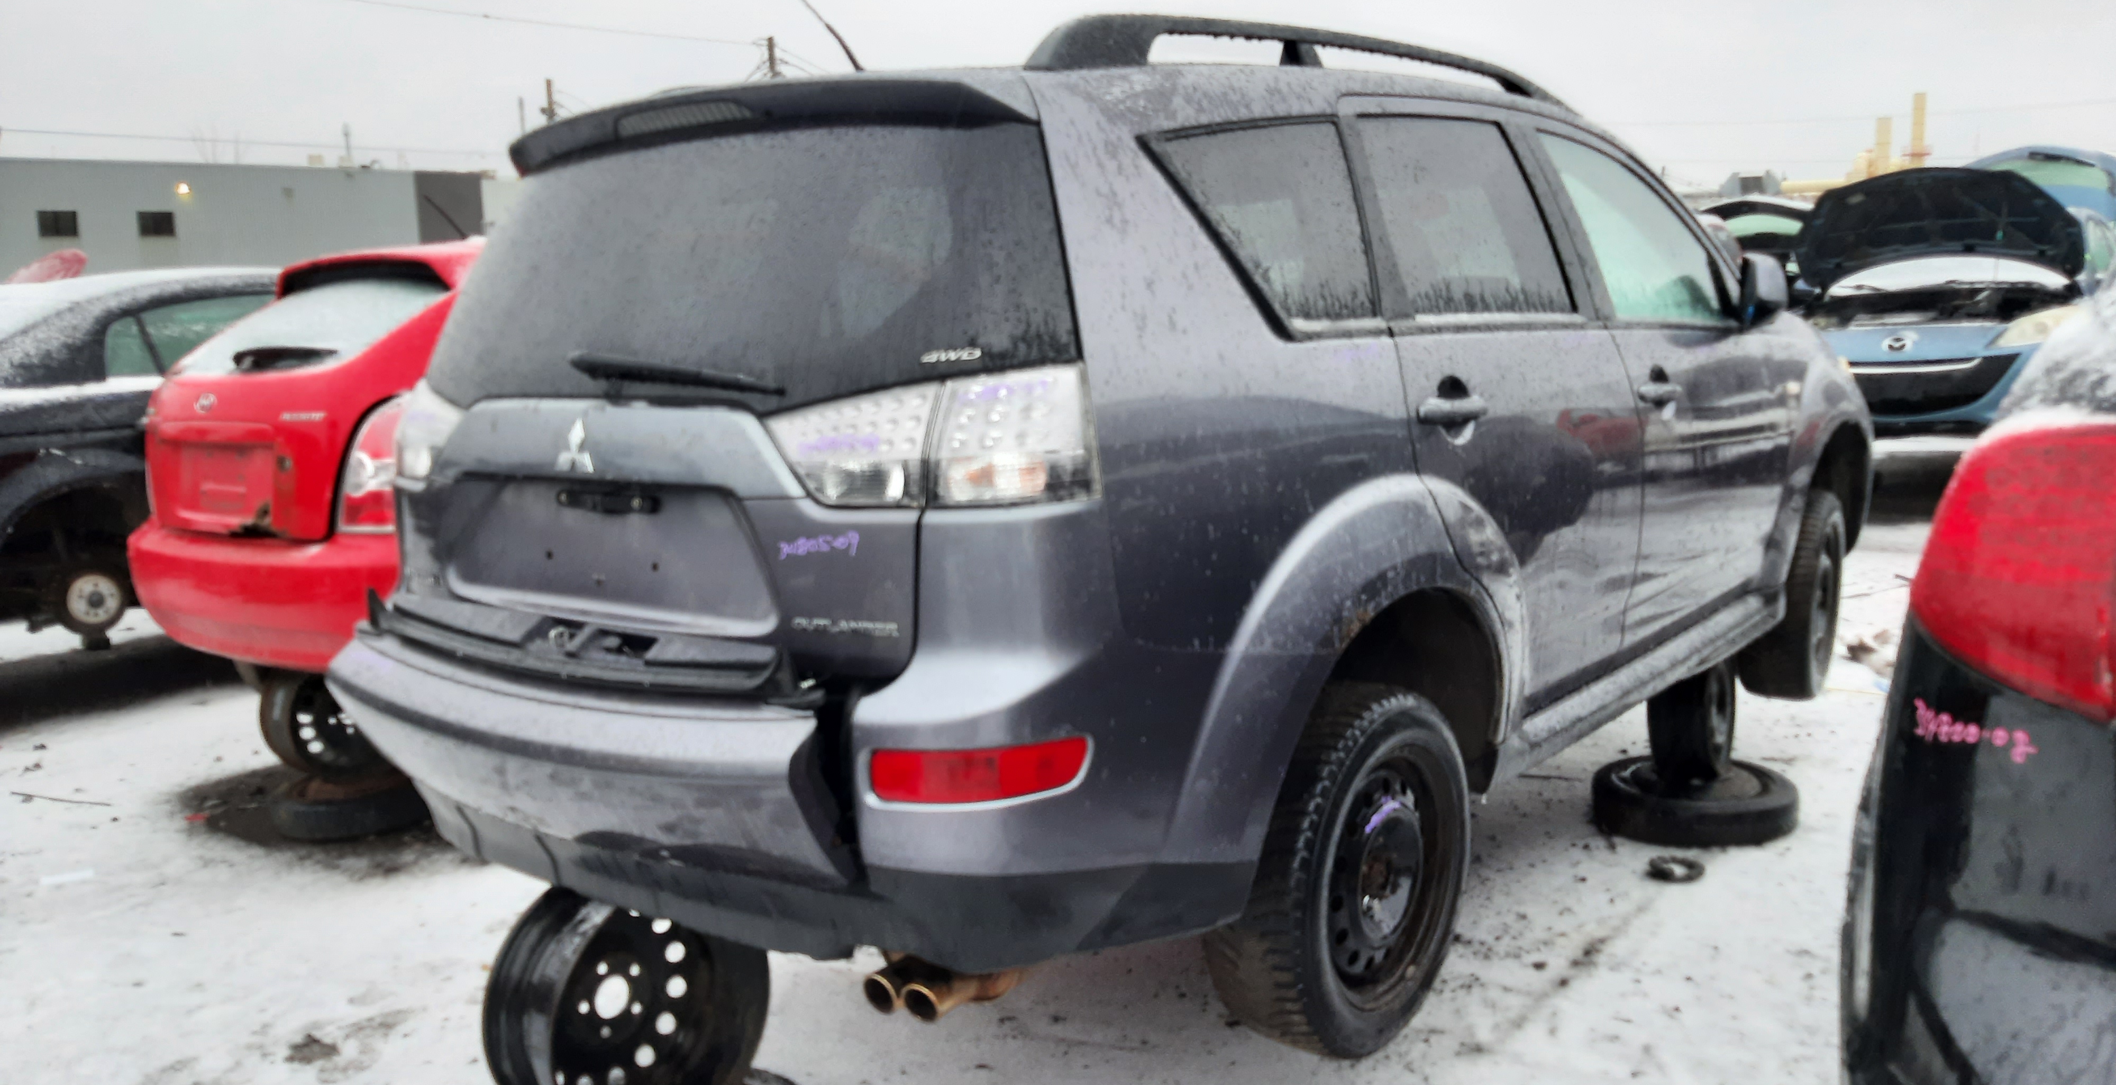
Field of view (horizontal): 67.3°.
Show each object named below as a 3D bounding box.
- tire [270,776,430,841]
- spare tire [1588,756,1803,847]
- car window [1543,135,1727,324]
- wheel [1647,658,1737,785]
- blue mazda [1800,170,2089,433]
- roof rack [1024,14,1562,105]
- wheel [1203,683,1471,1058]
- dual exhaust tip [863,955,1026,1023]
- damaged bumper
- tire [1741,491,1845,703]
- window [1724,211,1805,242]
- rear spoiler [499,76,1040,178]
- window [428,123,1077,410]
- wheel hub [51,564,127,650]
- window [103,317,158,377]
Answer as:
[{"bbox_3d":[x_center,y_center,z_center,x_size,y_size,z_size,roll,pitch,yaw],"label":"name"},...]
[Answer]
[{"bbox_3d":[-2.100,0.780,4.840,0.530,0.130,0.530,-2,8,0],"label":"tire"},{"bbox_3d":[1.700,0.688,4.250,0.520,0.105,0.520,5,11,39],"label":"spare tire"},{"bbox_3d":[1.380,-0.731,3.762,0.050,0.470,0.780,-23,-7,40],"label":"car window"},{"bbox_3d":[1.715,0.400,4.285,0.155,0.440,0.440,3,10,31],"label":"wheel"},{"bbox_3d":[6.118,-1.513,10.569,1.760,1.650,4.500,5,11,39],"label":"blue mazda"},{"bbox_3d":[0.566,-0.871,2.978,0.090,0.145,1.930,5,11,39],"label":"roof rack"},{"bbox_3d":[0.481,0.539,2.658,0.200,0.610,0.610,5,11,39],"label":"wheel"},{"bbox_3d":[-0.177,0.688,2.434,0.160,0.090,0.230,5,11,39],"label":"dual exhaust tip"},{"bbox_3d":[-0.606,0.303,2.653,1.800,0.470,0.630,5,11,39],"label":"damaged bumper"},{"bbox_3d":[2.171,0.151,4.673,0.210,0.620,0.620,3,10,33],"label":"tire"},{"bbox_3d":[5.311,-2.378,12.000,0.750,0.260,0.080,5,-14,39],"label":"window"},{"bbox_3d":[-0.529,-0.675,2.615,1.240,0.130,0.260,5,11,39],"label":"rear spoiler"},{"bbox_3d":[-0.605,-0.397,2.470,1.500,0.480,0.170,5,-19,39],"label":"window"},{"bbox_3d":[-3.700,0.235,6.080,0.130,0.300,0.280,5,11,39],"label":"wheel hub"},{"bbox_3d":[-3.310,-0.696,5.667,0.030,0.235,0.185,-24,-8,40],"label":"window"}]

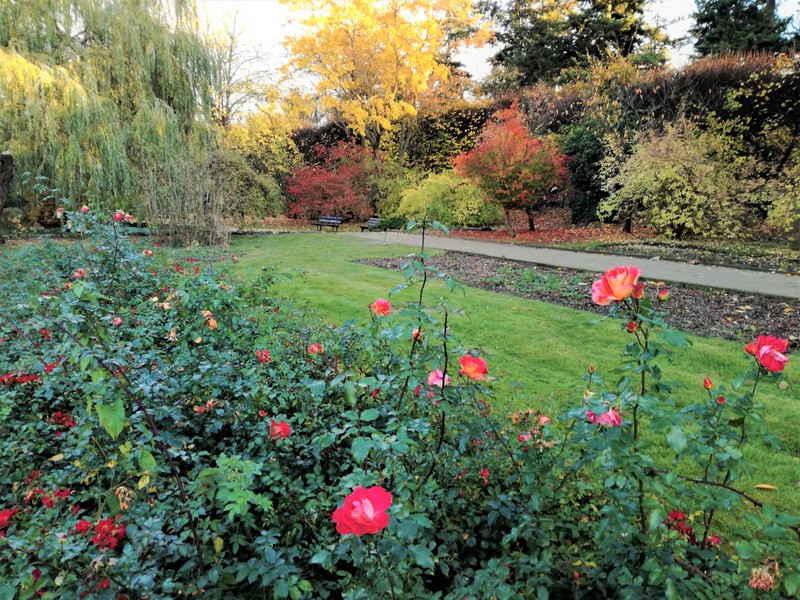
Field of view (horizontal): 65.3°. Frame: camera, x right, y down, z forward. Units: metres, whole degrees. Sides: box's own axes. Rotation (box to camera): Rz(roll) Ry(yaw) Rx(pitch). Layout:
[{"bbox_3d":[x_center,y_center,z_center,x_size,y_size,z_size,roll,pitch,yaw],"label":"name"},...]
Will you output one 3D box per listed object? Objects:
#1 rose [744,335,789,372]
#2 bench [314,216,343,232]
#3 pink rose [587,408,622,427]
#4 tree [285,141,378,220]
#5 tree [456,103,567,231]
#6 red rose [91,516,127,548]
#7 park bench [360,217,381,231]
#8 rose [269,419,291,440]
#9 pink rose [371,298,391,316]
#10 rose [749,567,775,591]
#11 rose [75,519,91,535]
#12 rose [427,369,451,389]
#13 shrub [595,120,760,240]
[{"bbox_3d":[0.793,0.118,1.350,0.092,0.078,0.085,4,10,24],"label":"rose"},{"bbox_3d":[-3.577,-3.751,31.000,1.450,0.820,0.620,7,11,35],"label":"bench"},{"bbox_3d":[0.541,0.311,1.650,0.088,0.050,0.075,4,9,19],"label":"pink rose"},{"bbox_3d":[-3.787,-6.496,34.500,5.100,4.600,4.600,1,9,0],"label":"tree"},{"bbox_3d":[4.958,-5.946,28.000,4.900,6.000,4.600,1,9,0],"label":"tree"},{"bbox_3d":[-0.747,0.596,1.600,0.090,0.080,0.075,-3,9,-18],"label":"red rose"},{"bbox_3d":[-1.341,-3.736,31.000,0.600,0.750,1.550,-5,10,-31],"label":"park bench"},{"bbox_3d":[-0.386,0.415,2.000,0.070,0.062,0.065,-1,9,-11],"label":"rose"},{"bbox_3d":[-0.083,0.032,2.650,0.080,0.072,0.075,0,9,-2],"label":"pink rose"},{"bbox_3d":[0.753,0.580,1.300,0.054,0.050,0.052,3,9,18],"label":"rose"},{"bbox_3d":[-0.824,0.588,1.620,0.042,0.040,0.040,-2,9,-12],"label":"rose"},{"bbox_3d":[0.130,0.266,2.100,0.080,0.066,0.075,1,9,4],"label":"rose"},{"bbox_3d":[9.596,-4.186,21.500,5.200,4.100,4.600,3,9,20],"label":"shrub"}]

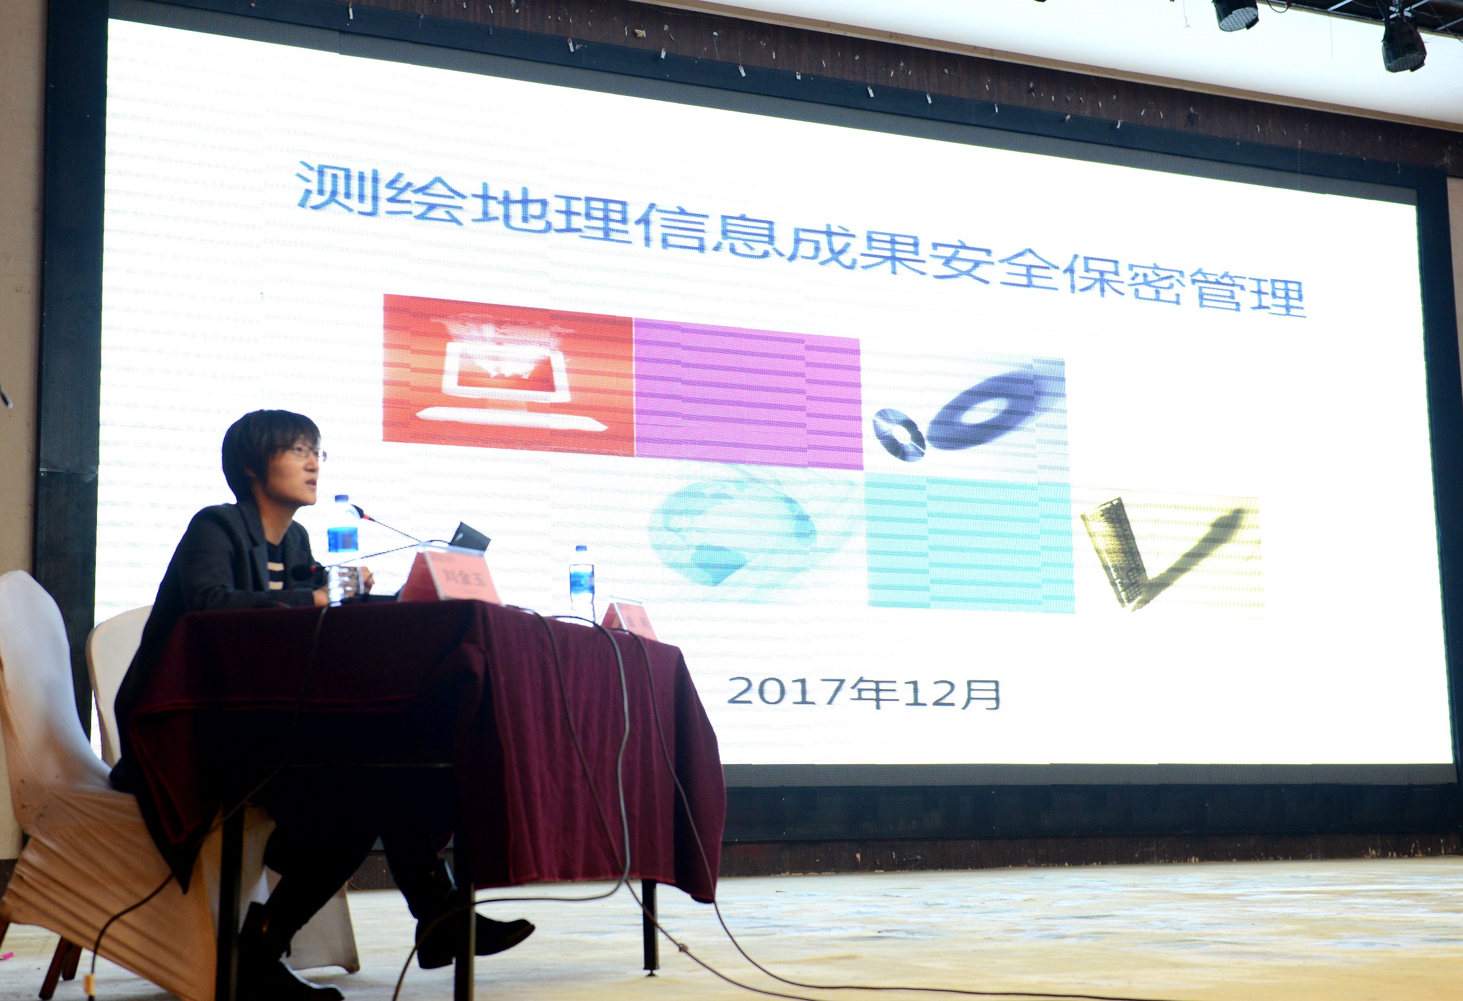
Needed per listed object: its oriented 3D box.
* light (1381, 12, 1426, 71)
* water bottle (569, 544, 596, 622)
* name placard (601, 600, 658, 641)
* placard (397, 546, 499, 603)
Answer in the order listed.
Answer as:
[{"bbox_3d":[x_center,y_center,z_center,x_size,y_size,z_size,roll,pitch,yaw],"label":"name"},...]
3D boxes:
[{"bbox_3d":[2.538,-1.728,6.300,0.170,0.190,0.170,-5,-12,-22],"label":"light"},{"bbox_3d":[-0.353,0.222,3.950,0.062,0.225,0.062,1,-8,-6],"label":"water bottle"},{"bbox_3d":[-0.244,0.284,3.950,0.080,0.093,0.200,-2,-8,18],"label":"name placard"},{"bbox_3d":[-0.456,0.124,2.740,0.081,0.093,0.195,-3,-8,23],"label":"placard"}]

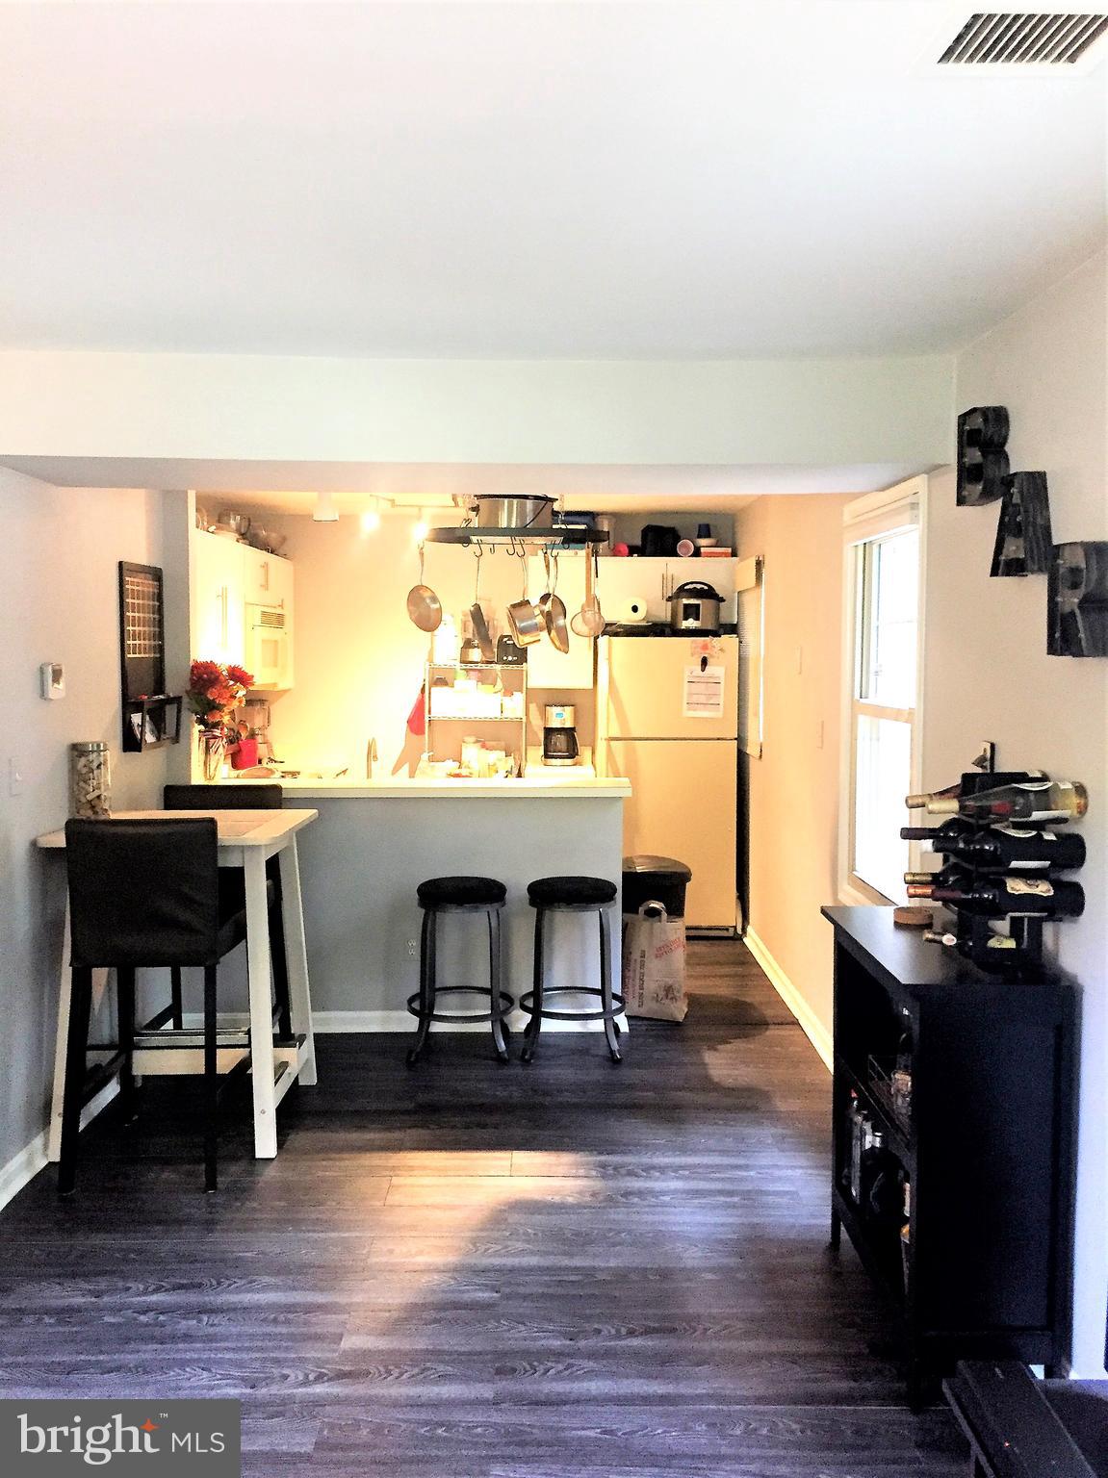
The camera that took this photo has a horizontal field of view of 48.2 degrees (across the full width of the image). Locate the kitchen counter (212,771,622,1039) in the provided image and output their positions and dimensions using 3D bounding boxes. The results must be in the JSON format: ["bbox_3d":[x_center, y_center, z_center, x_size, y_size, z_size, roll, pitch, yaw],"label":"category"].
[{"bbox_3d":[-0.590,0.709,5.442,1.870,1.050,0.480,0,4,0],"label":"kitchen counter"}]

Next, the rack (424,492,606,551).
[{"bbox_3d":[-0.182,-1.010,5.744,0.840,0.280,0.430,0,4,0],"label":"rack"}]

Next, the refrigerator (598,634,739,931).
[{"bbox_3d":[0.655,0.260,7.296,0.750,1.690,0.740,0,4,0],"label":"refrigerator"}]

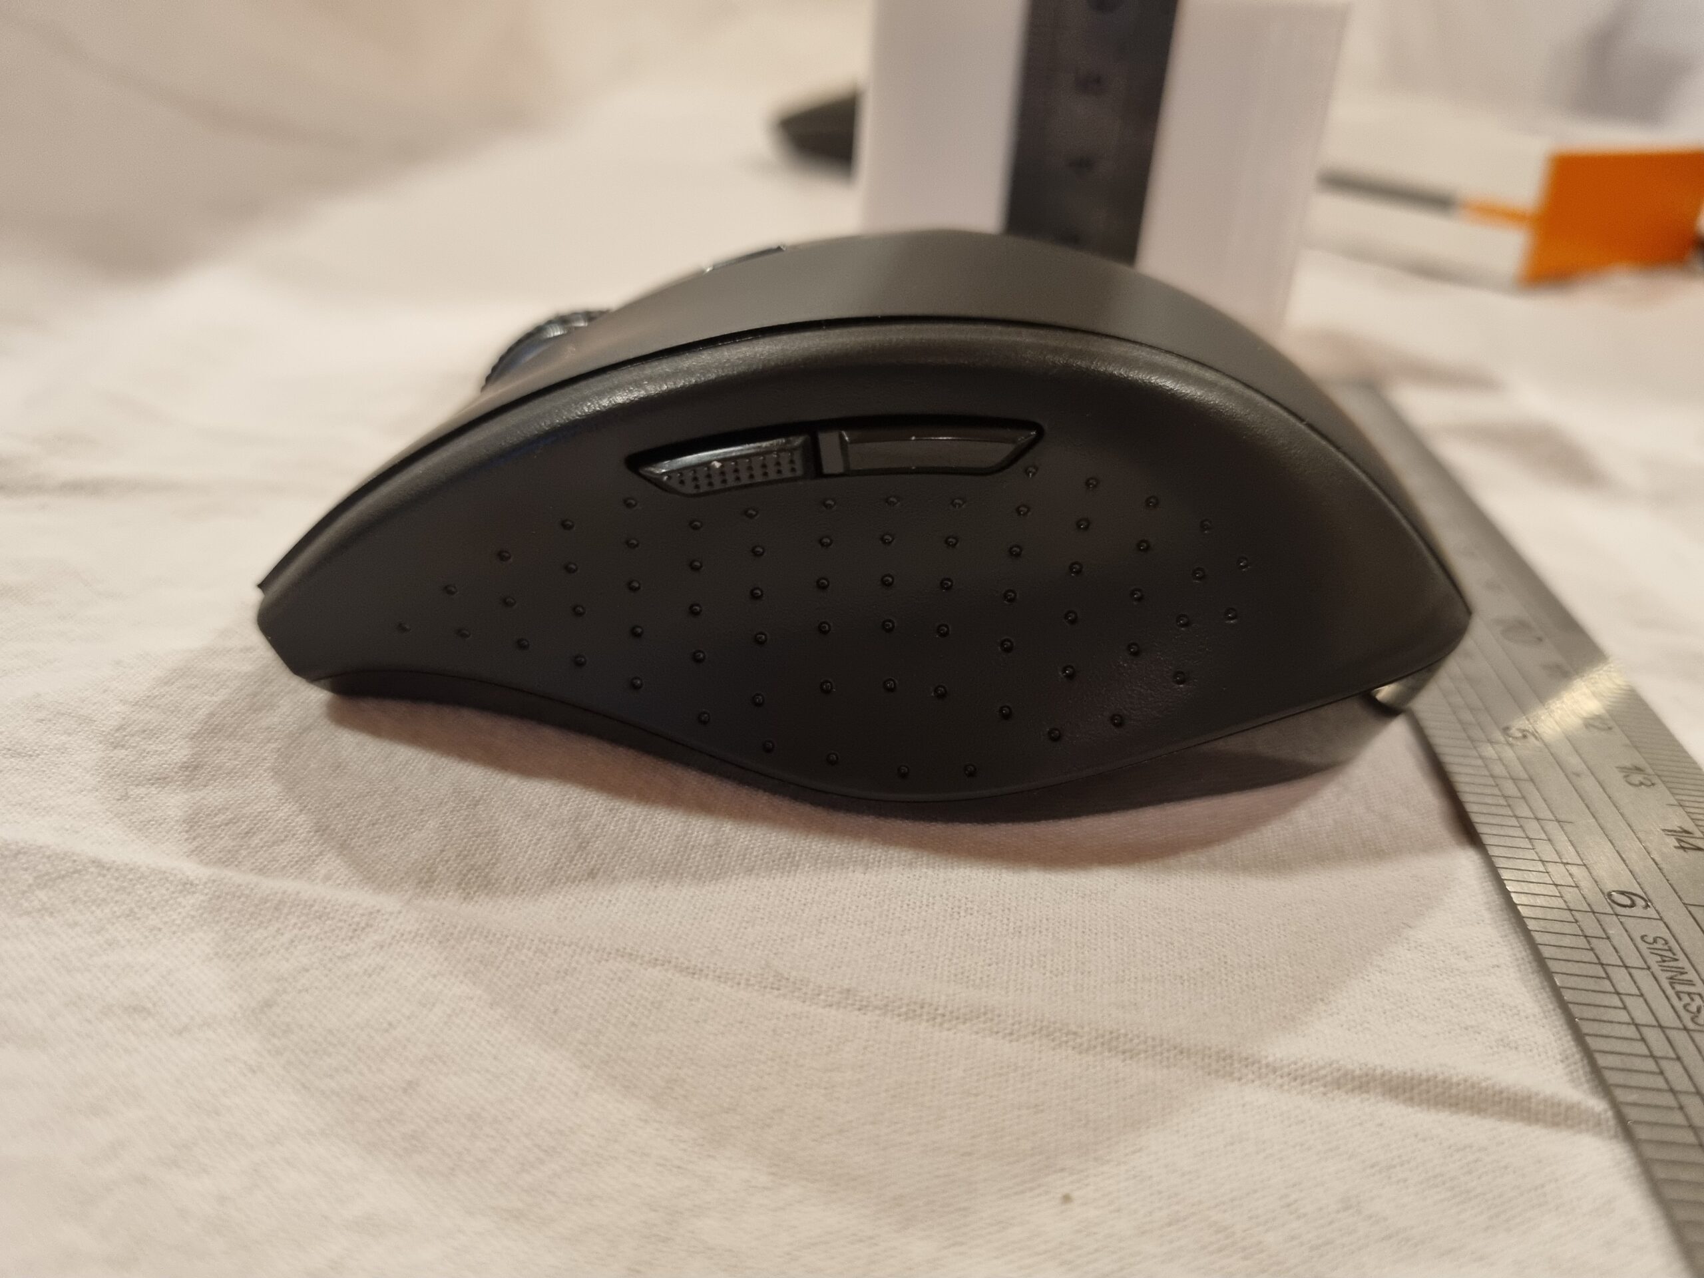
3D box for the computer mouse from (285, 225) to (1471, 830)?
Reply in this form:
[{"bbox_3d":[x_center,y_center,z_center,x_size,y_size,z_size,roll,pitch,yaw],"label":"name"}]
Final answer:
[{"bbox_3d":[0.004,-0.020,0.133,0.114,0.044,0.073,4,30,3],"label":"computer mouse"}]

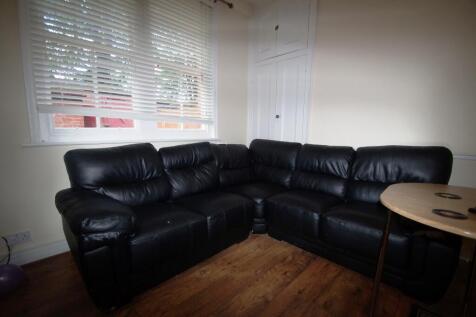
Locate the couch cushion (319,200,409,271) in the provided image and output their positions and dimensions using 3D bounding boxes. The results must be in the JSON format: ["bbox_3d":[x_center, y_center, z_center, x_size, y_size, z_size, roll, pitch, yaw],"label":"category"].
[{"bbox_3d":[1.139,0.623,1.786,0.599,0.258,0.504,8,10,43],"label":"couch cushion"}]

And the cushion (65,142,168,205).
[{"bbox_3d":[-1.043,0.162,1.814,0.336,0.543,0.739,8,10,43],"label":"cushion"}]

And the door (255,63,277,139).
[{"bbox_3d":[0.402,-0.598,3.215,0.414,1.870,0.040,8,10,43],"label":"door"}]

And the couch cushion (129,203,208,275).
[{"bbox_3d":[-0.670,0.604,1.691,0.521,0.258,0.588,8,10,43],"label":"couch cushion"}]

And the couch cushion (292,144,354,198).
[{"bbox_3d":[1.001,0.127,2.361,0.599,0.538,0.336,8,10,43],"label":"couch cushion"}]

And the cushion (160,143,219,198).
[{"bbox_3d":[-0.543,0.104,2.328,0.336,0.549,0.644,8,10,43],"label":"cushion"}]

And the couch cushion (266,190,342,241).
[{"bbox_3d":[0.707,0.581,2.203,0.582,0.291,0.504,8,10,43],"label":"couch cushion"}]

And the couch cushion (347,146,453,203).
[{"bbox_3d":[1.488,0.184,1.894,0.722,0.566,0.336,8,10,43],"label":"couch cushion"}]

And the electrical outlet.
[{"bbox_3d":[-1.777,0.657,1.611,0.015,0.086,0.146,8,10,43],"label":"electrical outlet"}]

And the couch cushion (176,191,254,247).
[{"bbox_3d":[-0.247,0.580,2.131,0.521,0.302,0.633,8,10,43],"label":"couch cushion"}]

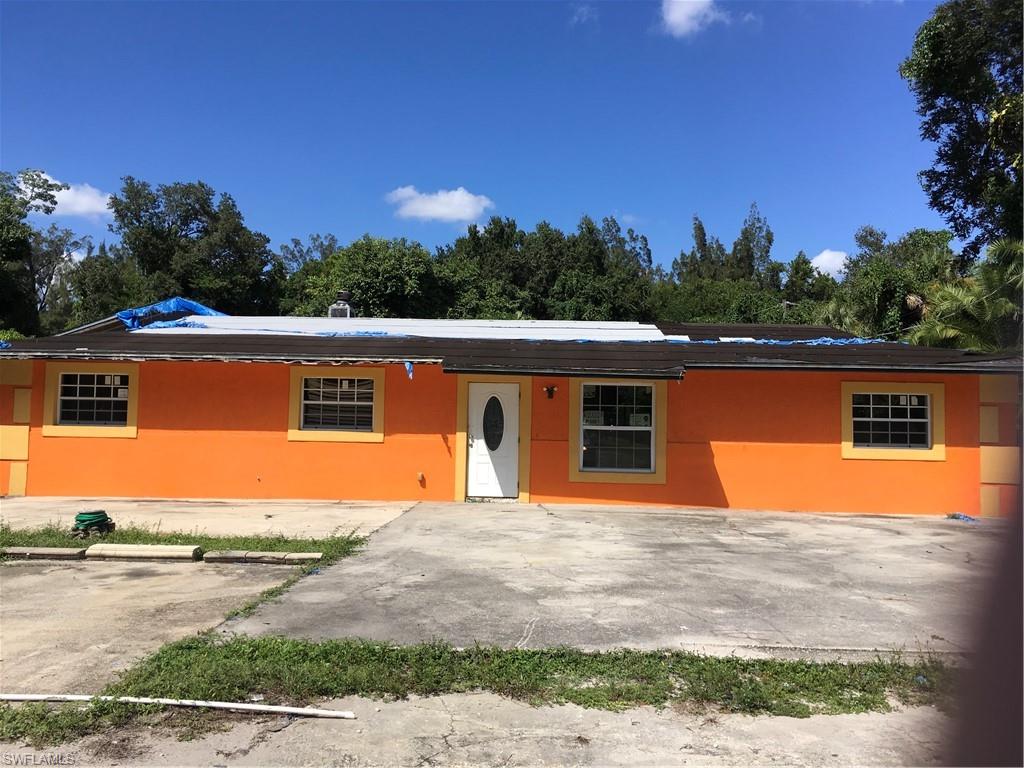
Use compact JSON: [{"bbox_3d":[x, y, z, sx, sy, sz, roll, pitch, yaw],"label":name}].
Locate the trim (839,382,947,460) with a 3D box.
[{"bbox_3d":[6.633,0.654,14.925,1.760,1.341,0.100,1,-3,3],"label":"trim"}]

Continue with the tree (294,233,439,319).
[{"bbox_3d":[-6.185,-1.636,36.467,6.200,9.444,5.890,1,-3,3],"label":"tree"}]

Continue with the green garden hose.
[{"bbox_3d":[-5.183,1.727,10.600,0.480,0.310,0.430,1,-3,3],"label":"green garden hose"}]

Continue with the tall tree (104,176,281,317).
[{"bbox_3d":[-15.075,-3.378,40.992,8.400,13.053,7.980,1,-3,3],"label":"tall tree"}]

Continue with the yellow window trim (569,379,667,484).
[{"bbox_3d":[1.874,0.801,15.147,1.710,1.885,0.100,1,-3,3],"label":"yellow window trim"}]

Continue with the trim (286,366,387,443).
[{"bbox_3d":[-3.135,0.372,15.410,1.729,1.338,0.100,1,-3,3],"label":"trim"}]

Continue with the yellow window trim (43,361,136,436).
[{"bbox_3d":[-7.652,0.297,15.631,1.740,1.344,0.100,1,-3,3],"label":"yellow window trim"}]

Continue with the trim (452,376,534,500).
[{"bbox_3d":[-0.322,0.961,15.245,1.327,2.296,0.120,1,-3,3],"label":"trim"}]

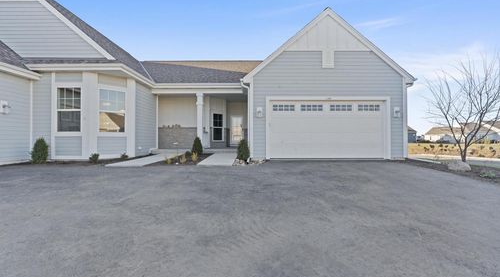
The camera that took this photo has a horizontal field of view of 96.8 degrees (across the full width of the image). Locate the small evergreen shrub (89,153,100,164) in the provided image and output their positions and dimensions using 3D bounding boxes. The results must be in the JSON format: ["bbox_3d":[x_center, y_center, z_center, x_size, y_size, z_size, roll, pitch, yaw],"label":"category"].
[{"bbox_3d":[-5.570,0.710,7.950,0.350,0.360,0.350,0,0,-1],"label":"small evergreen shrub"}]

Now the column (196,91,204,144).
[{"bbox_3d":[-2.660,-0.880,11.850,0.360,2.960,0.360,0,0,-1],"label":"column"}]

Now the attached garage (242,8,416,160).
[{"bbox_3d":[3.180,-2.180,12.350,7.000,6.150,6.800,0,0,-1],"label":"attached garage"}]

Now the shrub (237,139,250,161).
[{"bbox_3d":[-0.240,0.470,8.800,0.500,0.840,0.500,0,0,-1],"label":"shrub"}]

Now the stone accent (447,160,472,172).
[{"bbox_3d":[5.770,0.765,6.100,0.570,0.260,0.430,0,0,-1],"label":"stone accent"}]

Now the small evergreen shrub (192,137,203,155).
[{"bbox_3d":[-2.490,0.370,10.650,0.500,0.830,0.500,0,0,-1],"label":"small evergreen shrub"}]

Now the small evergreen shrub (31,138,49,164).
[{"bbox_3d":[-7.420,0.440,7.850,0.490,0.900,0.490,0,0,-1],"label":"small evergreen shrub"}]

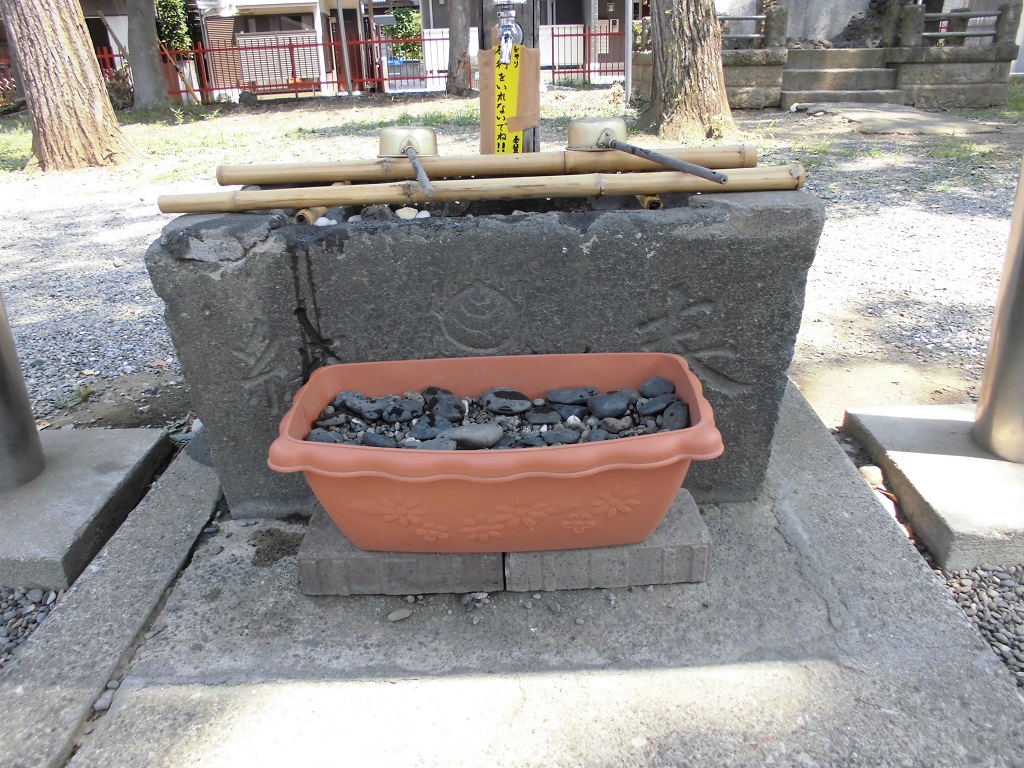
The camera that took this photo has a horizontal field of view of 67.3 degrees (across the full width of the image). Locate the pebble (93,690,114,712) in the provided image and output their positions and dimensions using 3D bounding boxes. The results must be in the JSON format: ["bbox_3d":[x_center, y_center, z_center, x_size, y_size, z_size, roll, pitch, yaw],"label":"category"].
[{"bbox_3d":[-0.567,0.442,1.067,0.019,0.014,0.031,-1,25,1],"label":"pebble"}]

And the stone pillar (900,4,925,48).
[{"bbox_3d":[4.511,-4.050,8.719,0.224,0.429,0.230,3,24,11],"label":"stone pillar"}]

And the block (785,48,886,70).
[{"bbox_3d":[3.761,-3.800,9.002,1.096,0.217,0.400,3,24,11],"label":"block"}]

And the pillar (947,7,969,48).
[{"bbox_3d":[5.682,-4.581,9.869,0.228,0.412,0.230,3,24,11],"label":"pillar"}]

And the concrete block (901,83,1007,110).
[{"bbox_3d":[5.091,-3.361,8.938,1.093,0.263,0.350,3,24,11],"label":"concrete block"}]

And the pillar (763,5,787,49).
[{"bbox_3d":[3.012,-4.129,8.898,0.256,0.451,0.250,-1,25,1],"label":"pillar"}]

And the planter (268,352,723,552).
[{"bbox_3d":[-0.017,0.118,1.209,0.593,0.221,0.310,-2,24,0],"label":"planter"}]

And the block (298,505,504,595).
[{"bbox_3d":[-0.176,0.276,1.315,0.326,0.075,0.157,-1,24,0],"label":"block"}]

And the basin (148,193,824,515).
[{"bbox_3d":[-0.032,-0.090,1.510,1.091,0.573,0.357,-2,25,-1],"label":"basin"}]

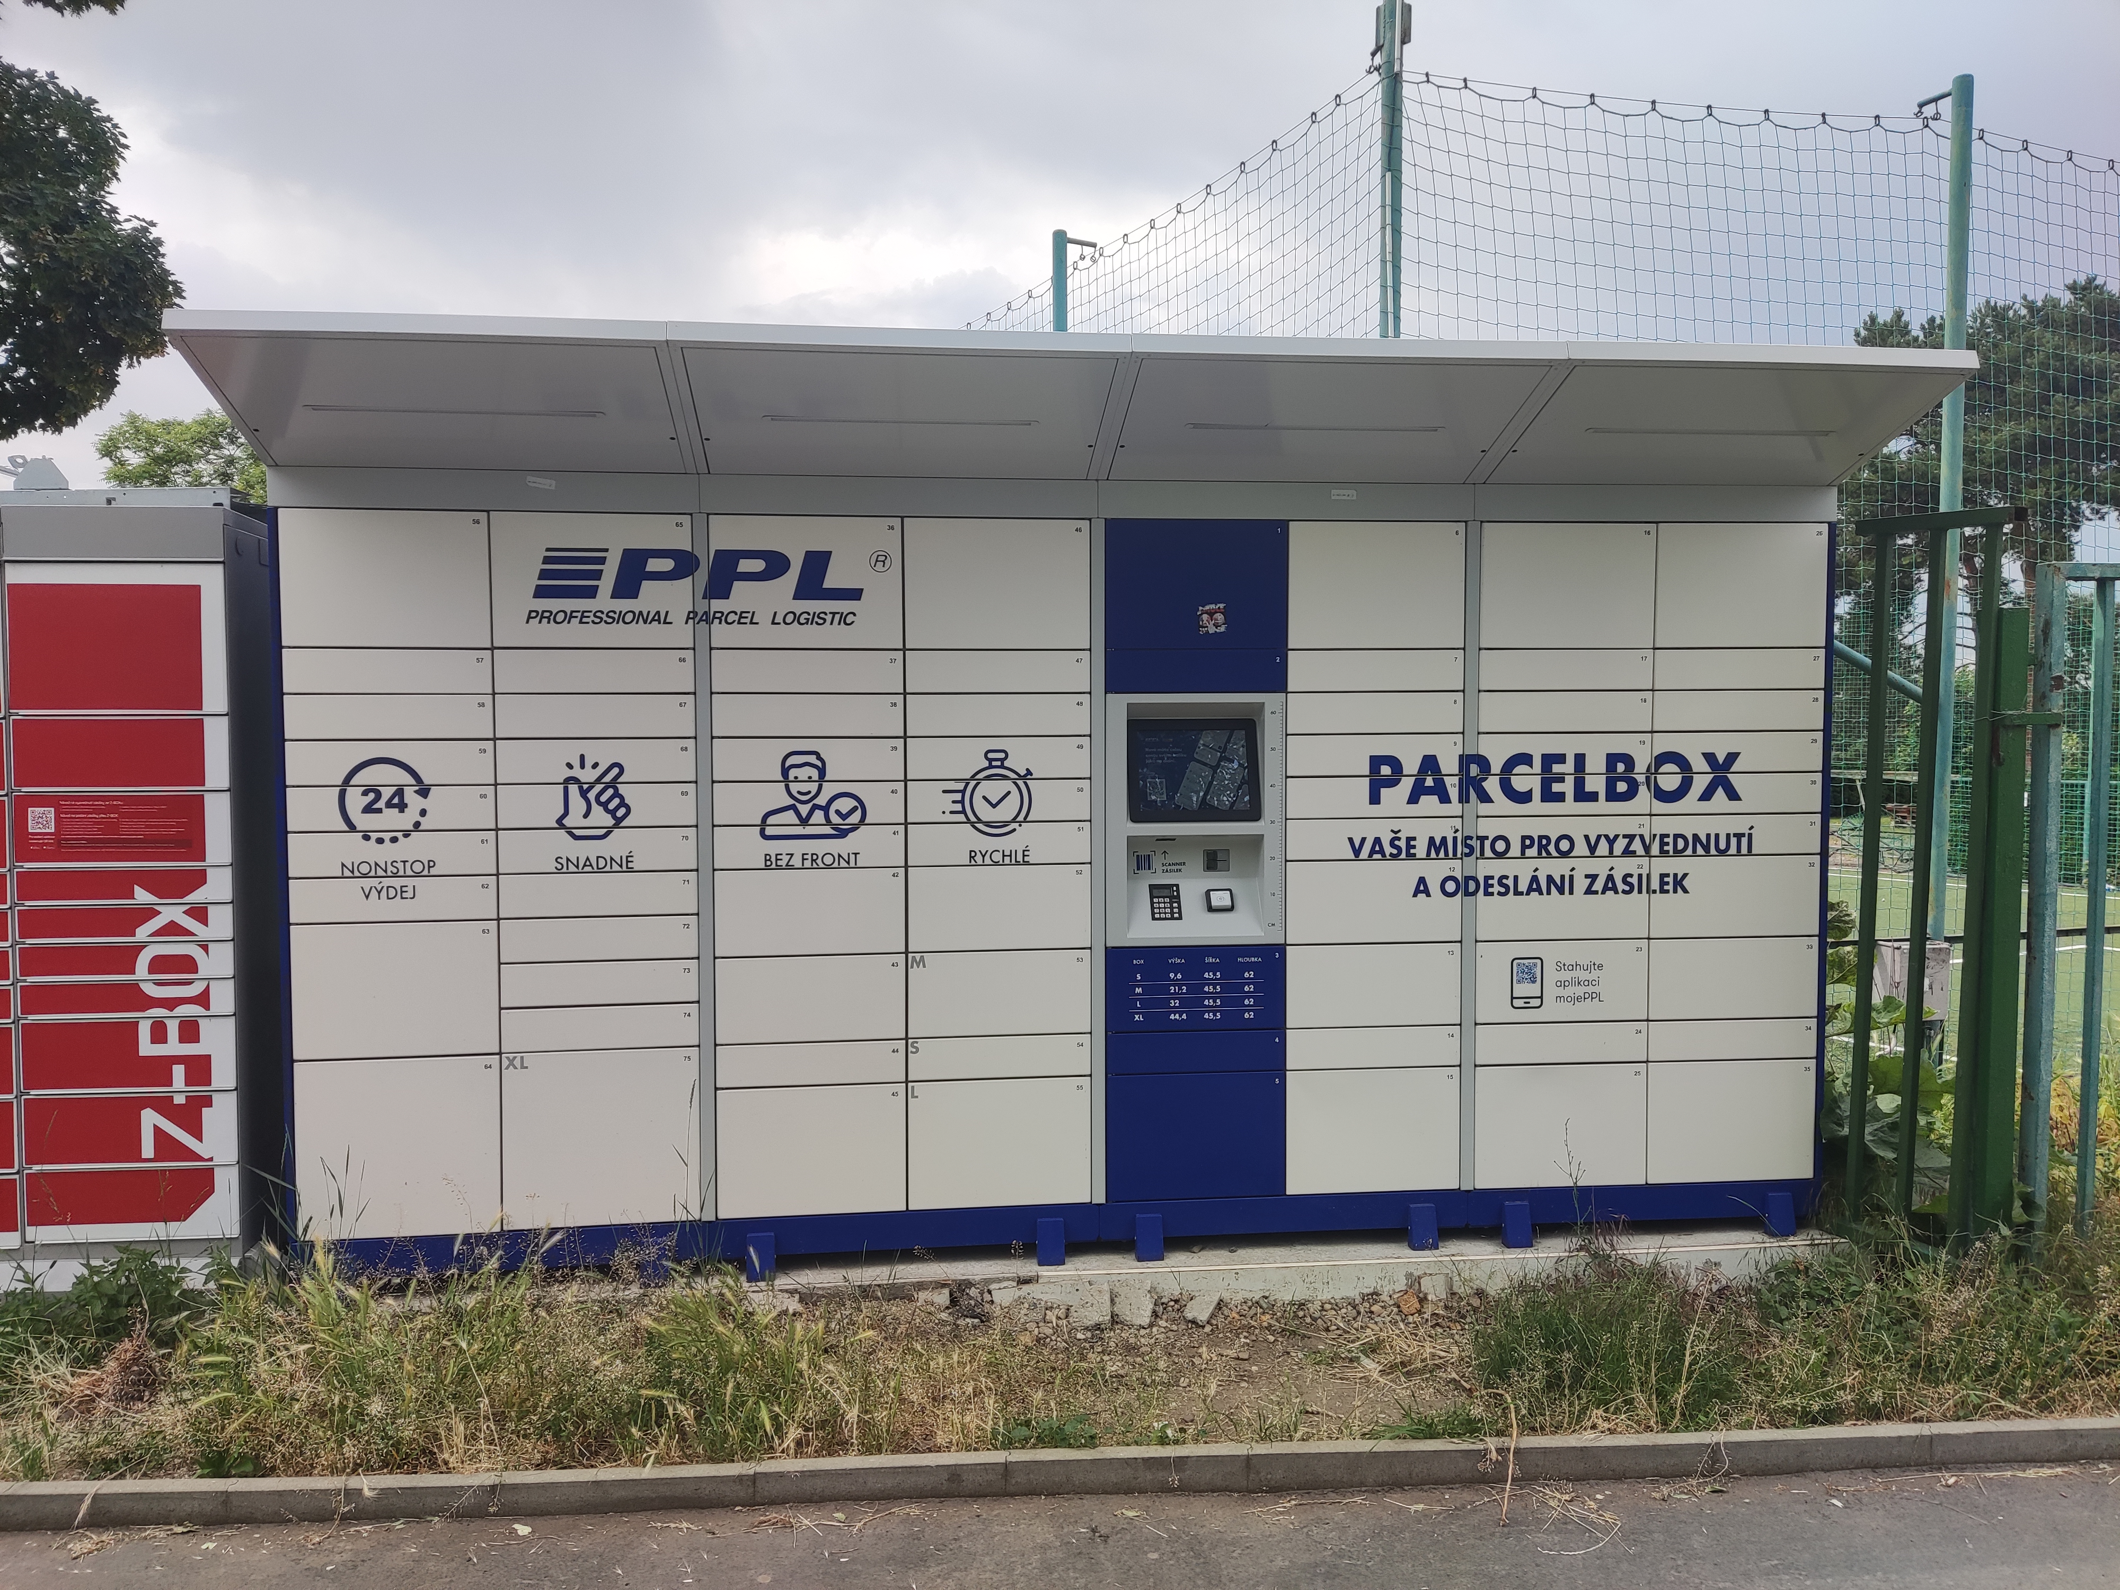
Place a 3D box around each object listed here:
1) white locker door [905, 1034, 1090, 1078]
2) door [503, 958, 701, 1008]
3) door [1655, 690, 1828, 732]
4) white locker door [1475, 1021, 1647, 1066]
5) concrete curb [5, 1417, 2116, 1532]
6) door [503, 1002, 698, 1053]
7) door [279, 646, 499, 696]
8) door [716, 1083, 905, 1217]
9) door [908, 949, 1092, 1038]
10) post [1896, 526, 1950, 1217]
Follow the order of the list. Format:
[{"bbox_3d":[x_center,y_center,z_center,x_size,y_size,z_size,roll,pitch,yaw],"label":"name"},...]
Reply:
[{"bbox_3d":[-0.164,0.708,4.173,0.497,0.110,0.025,-1,3,-7],"label":"white locker door"},{"bbox_3d":[-1.215,0.496,4.039,0.497,0.110,0.025,-1,3,-7],"label":"door"},{"bbox_3d":[1.926,-0.238,4.363,0.497,0.110,0.025,-1,3,-7],"label":"door"},{"bbox_3d":[1.421,0.702,4.345,0.493,0.109,0.025,-1,3,-6],"label":"white locker door"},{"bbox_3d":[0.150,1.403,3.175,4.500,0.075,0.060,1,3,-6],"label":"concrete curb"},{"bbox_3d":[-1.197,0.607,4.009,0.491,0.107,0.022,-1,3,-7],"label":"door"},{"bbox_3d":[-1.708,-0.317,3.923,0.494,0.111,0.025,-1,3,-7],"label":"door"},{"bbox_3d":[-0.661,0.953,4.124,0.495,0.341,0.025,-1,3,-6],"label":"door"},{"bbox_3d":[-0.163,0.536,4.164,0.497,0.226,0.025,-1,3,-7],"label":"door"},{"bbox_3d":[2.391,0.249,4.253,0.036,1.957,0.036,-2,5,-41],"label":"post"}]

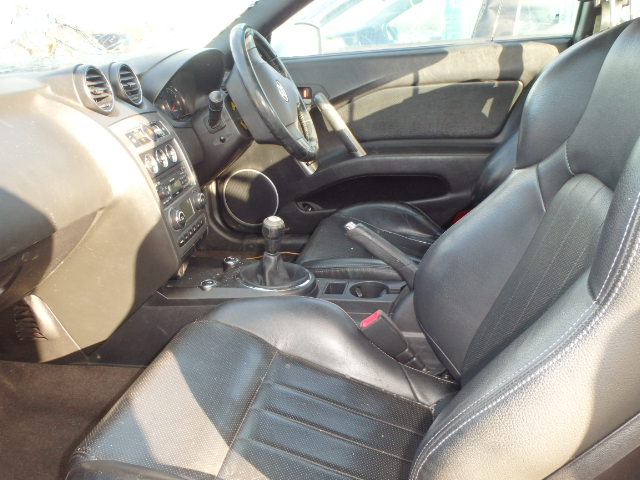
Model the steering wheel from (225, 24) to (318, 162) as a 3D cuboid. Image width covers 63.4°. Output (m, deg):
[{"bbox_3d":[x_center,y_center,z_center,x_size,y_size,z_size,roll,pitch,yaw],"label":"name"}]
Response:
[{"bbox_3d":[-0.136,-0.357,1.317,0.115,0.380,0.380,-24,16,17],"label":"steering wheel"}]

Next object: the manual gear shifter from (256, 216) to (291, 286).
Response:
[{"bbox_3d":[-0.093,0.022,1.048,0.075,0.148,0.070,2,22,8],"label":"manual gear shifter"}]

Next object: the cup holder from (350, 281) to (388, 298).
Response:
[{"bbox_3d":[0.101,0.128,1.057,0.080,0.060,0.080,2,22,8],"label":"cup holder"}]

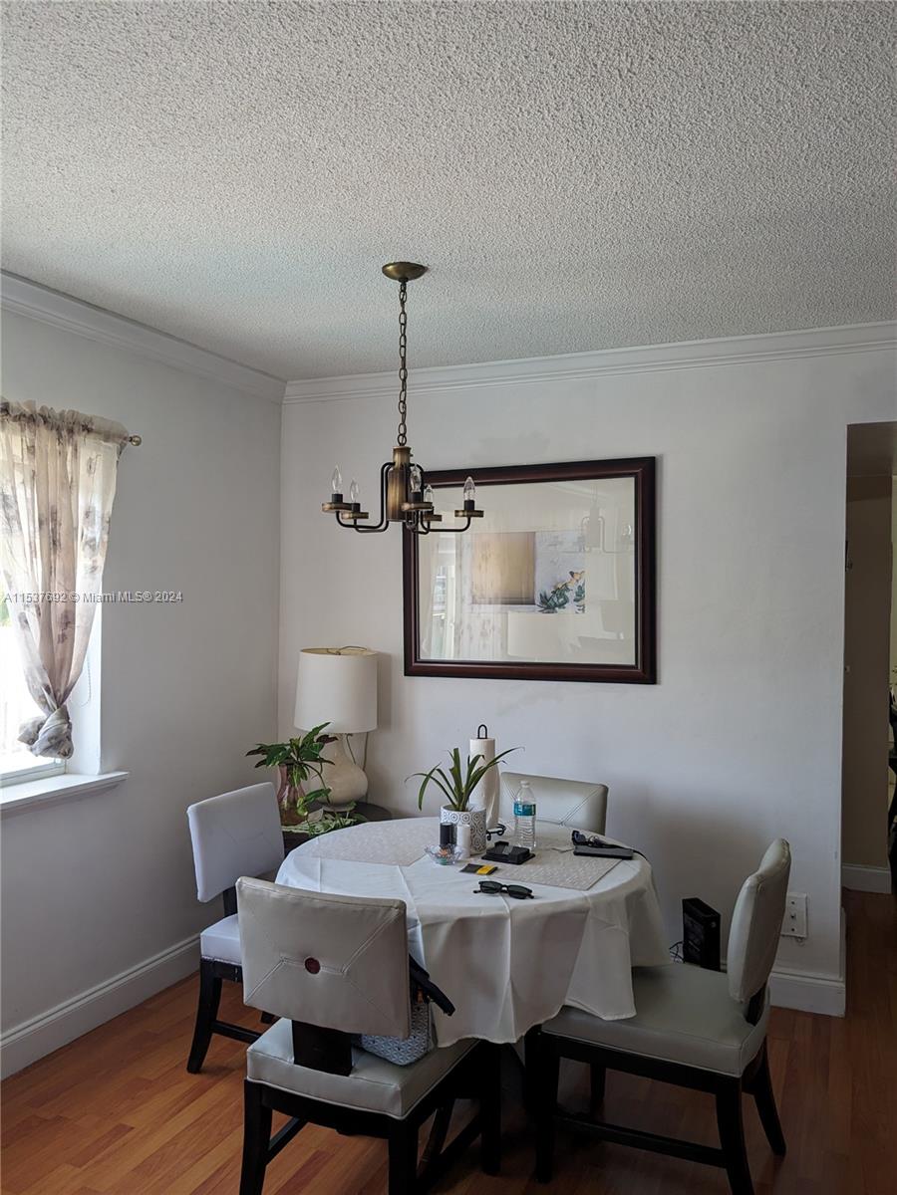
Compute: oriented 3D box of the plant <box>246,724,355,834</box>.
[{"bbox_3d":[-0.594,0.686,3.646,0.380,0.378,0.360,0,0,24],"label":"plant"}]

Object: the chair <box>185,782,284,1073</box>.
[{"bbox_3d":[-0.458,1.063,2.949,0.590,0.840,0.455,0,0,24],"label":"chair"}]

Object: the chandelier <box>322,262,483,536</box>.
[{"bbox_3d":[-0.129,-0.575,2.699,0.480,0.780,0.480,0,0,0],"label":"chandelier"}]

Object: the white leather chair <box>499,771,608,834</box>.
[{"bbox_3d":[0.233,1.069,3.087,0.450,0.840,0.600,0,0,30],"label":"white leather chair"}]

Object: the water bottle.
[{"bbox_3d":[0.223,0.633,2.715,0.065,0.204,0.065,0,0,0],"label":"water bottle"}]

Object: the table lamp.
[{"bbox_3d":[-0.467,0.545,3.869,0.339,0.663,0.339,0,0,0],"label":"table lamp"}]

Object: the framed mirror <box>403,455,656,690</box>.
[{"bbox_3d":[0.303,-0.102,3.787,1.076,0.878,0.040,0,0,24],"label":"framed mirror"}]

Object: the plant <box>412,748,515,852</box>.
[{"bbox_3d":[0.044,0.584,2.682,0.320,0.300,0.290,0,0,24],"label":"plant"}]

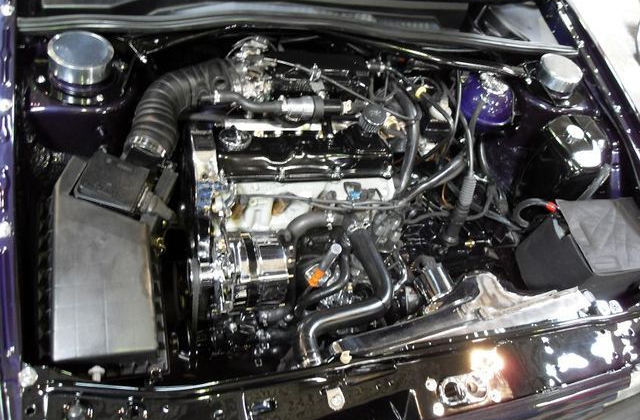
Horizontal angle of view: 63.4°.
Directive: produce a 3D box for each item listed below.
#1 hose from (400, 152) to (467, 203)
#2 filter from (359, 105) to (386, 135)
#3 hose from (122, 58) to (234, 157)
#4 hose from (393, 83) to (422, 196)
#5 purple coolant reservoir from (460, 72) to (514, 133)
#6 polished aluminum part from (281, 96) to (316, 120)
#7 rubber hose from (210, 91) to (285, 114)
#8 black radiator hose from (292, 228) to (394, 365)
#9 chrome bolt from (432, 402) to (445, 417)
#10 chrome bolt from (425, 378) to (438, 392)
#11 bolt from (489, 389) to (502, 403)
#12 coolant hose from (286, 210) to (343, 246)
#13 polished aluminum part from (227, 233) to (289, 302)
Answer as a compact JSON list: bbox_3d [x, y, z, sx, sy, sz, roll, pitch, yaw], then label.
[{"bbox_3d":[0.244,-0.065,1.114,0.163,0.081,0.026,-23,64,-30],"label":"hose"},{"bbox_3d":[0.114,-0.197,1.125,0.053,0.038,0.053,-4,68,-22],"label":"filter"},{"bbox_3d":[-0.264,-0.214,0.990,0.220,0.139,0.226,-2,55,-18],"label":"hose"},{"bbox_3d":[0.191,-0.158,1.122,0.069,0.141,0.210,-2,55,-18],"label":"hose"},{"bbox_3d":[0.422,-0.266,1.295,0.135,0.148,0.135,-4,57,-22],"label":"purple coolant reservoir"},{"bbox_3d":[-0.045,-0.214,1.080,0.070,0.045,0.045,-4,57,-22],"label":"polished aluminum part"},{"bbox_3d":[-0.141,-0.213,1.013,0.137,0.024,0.043,-2,55,-18],"label":"rubber hose"},{"bbox_3d":[0.047,0.161,1.039,0.220,0.084,0.261,-2,55,-18],"label":"black radiator hose"},{"bbox_3d":[0.179,0.303,0.786,0.017,0.009,0.017,-4,57,-22],"label":"chrome bolt"},{"bbox_3d":[0.166,0.261,0.772,0.018,0.010,0.018,8,53,-11],"label":"chrome bolt"},{"bbox_3d":[0.279,0.296,0.826,0.018,0.009,0.018,-4,57,-22],"label":"bolt"},{"bbox_3d":[-0.017,0.034,1.066,0.121,0.067,0.047,-2,55,-18],"label":"coolant hose"},{"bbox_3d":[-0.123,0.117,1.020,0.115,0.135,0.135,-4,57,-22],"label":"polished aluminum part"}]

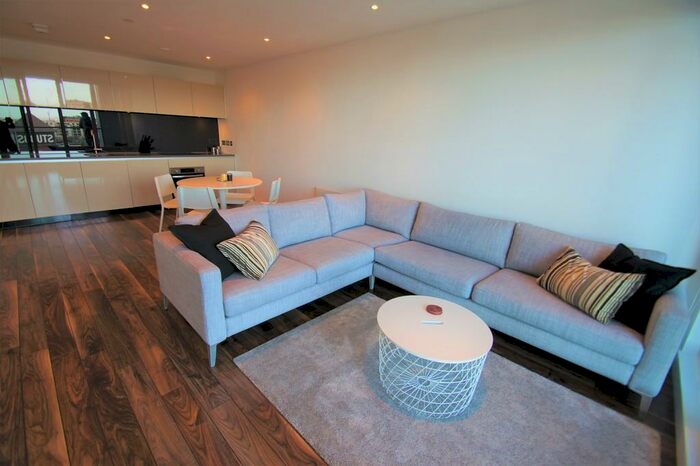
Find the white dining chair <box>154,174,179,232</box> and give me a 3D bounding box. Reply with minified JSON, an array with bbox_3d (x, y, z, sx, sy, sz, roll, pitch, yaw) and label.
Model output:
[{"bbox_3d":[-2.307,-0.388,4.064,0.490,0.790,0.440,2,19,-4],"label":"white dining chair"}]

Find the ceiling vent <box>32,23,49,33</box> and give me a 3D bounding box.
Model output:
[{"bbox_3d":[-3.700,-2.454,3.493,0.278,0.033,0.131,19,23,39],"label":"ceiling vent"}]

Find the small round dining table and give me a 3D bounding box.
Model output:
[{"bbox_3d":[-1.764,-0.327,4.052,1.050,0.740,1.050,3,19,-1],"label":"small round dining table"}]

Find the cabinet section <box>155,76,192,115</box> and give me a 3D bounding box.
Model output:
[{"bbox_3d":[-3.135,-2.369,5.112,0.350,0.560,0.600,20,24,39],"label":"cabinet section"}]

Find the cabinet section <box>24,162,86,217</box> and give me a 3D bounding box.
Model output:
[{"bbox_3d":[-4.280,-0.685,4.262,0.580,0.733,0.600,20,24,39],"label":"cabinet section"}]

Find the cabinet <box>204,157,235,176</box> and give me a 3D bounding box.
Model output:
[{"bbox_3d":[-2.844,-1.200,6.197,0.580,0.780,0.620,19,24,39],"label":"cabinet"}]

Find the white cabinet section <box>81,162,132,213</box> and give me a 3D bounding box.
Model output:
[{"bbox_3d":[-3.897,-0.800,4.641,0.580,0.733,0.600,20,24,39],"label":"white cabinet section"}]

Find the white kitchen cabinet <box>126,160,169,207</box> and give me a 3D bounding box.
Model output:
[{"bbox_3d":[-3.676,-0.956,5.336,0.580,0.760,0.600,19,24,39],"label":"white kitchen cabinet"}]

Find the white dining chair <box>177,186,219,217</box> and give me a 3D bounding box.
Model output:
[{"bbox_3d":[-1.788,-0.198,3.587,0.440,0.790,0.490,0,19,-11],"label":"white dining chair"}]

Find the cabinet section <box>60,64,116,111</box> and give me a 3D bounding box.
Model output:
[{"bbox_3d":[-3.916,-2.128,4.329,0.350,0.560,0.600,20,24,39],"label":"cabinet section"}]

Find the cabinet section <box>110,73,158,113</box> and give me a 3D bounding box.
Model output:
[{"bbox_3d":[-3.529,-2.249,4.713,0.350,0.560,0.600,20,24,39],"label":"cabinet section"}]

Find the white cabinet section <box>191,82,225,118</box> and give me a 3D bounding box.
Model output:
[{"bbox_3d":[-2.740,-2.488,5.518,0.350,0.560,0.590,20,24,39],"label":"white cabinet section"}]

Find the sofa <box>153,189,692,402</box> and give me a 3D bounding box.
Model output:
[{"bbox_3d":[0.406,0.388,2.209,2.970,0.790,2.490,19,24,39],"label":"sofa"}]

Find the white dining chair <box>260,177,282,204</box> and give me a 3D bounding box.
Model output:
[{"bbox_3d":[-1.267,-0.384,4.223,0.490,0.790,0.440,4,19,1],"label":"white dining chair"}]

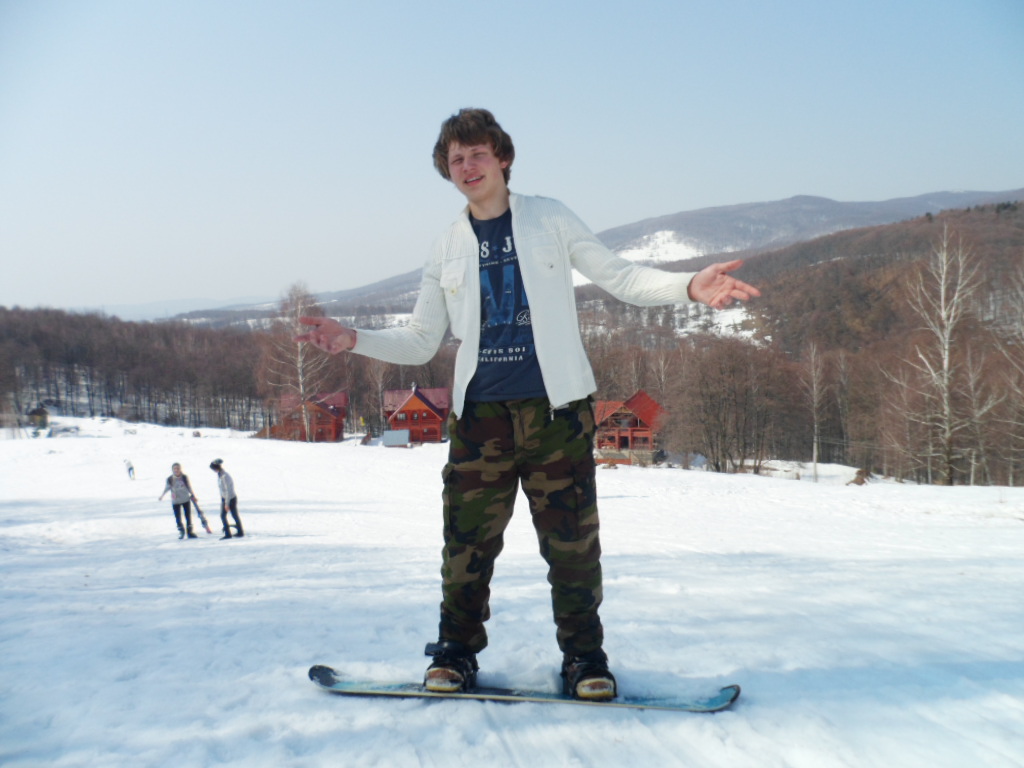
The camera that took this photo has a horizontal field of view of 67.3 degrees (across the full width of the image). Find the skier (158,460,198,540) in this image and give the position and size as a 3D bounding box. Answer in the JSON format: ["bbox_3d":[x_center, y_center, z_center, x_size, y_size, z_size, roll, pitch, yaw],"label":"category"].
[{"bbox_3d":[-7.285,2.545,16.800,0.850,1.640,0.450,-3,5,-19],"label":"skier"}]

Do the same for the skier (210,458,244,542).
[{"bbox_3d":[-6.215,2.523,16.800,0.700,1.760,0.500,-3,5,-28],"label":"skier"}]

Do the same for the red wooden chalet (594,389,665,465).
[{"bbox_3d":[15.562,5.581,101.000,8.300,9.300,10.000,1,5,21],"label":"red wooden chalet"}]

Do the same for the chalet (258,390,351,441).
[{"bbox_3d":[-31.566,5.020,117.000,9.900,7.800,8.800,-1,4,0],"label":"chalet"}]

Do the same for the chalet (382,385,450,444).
[{"bbox_3d":[-13.659,4.362,110.000,8.800,8.100,8.600,-1,4,3],"label":"chalet"}]

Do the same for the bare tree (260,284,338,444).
[{"bbox_3d":[-28.037,-2.823,101.000,9.500,20.300,9.500,-1,4,0],"label":"bare tree"}]

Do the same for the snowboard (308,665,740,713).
[{"bbox_3d":[0.035,1.014,2.570,1.430,0.080,0.260,1,-9,5],"label":"snowboard"}]

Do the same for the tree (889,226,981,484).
[{"bbox_3d":[27.500,-1.853,50.000,5.800,16.900,5.800,-1,4,0],"label":"tree"}]

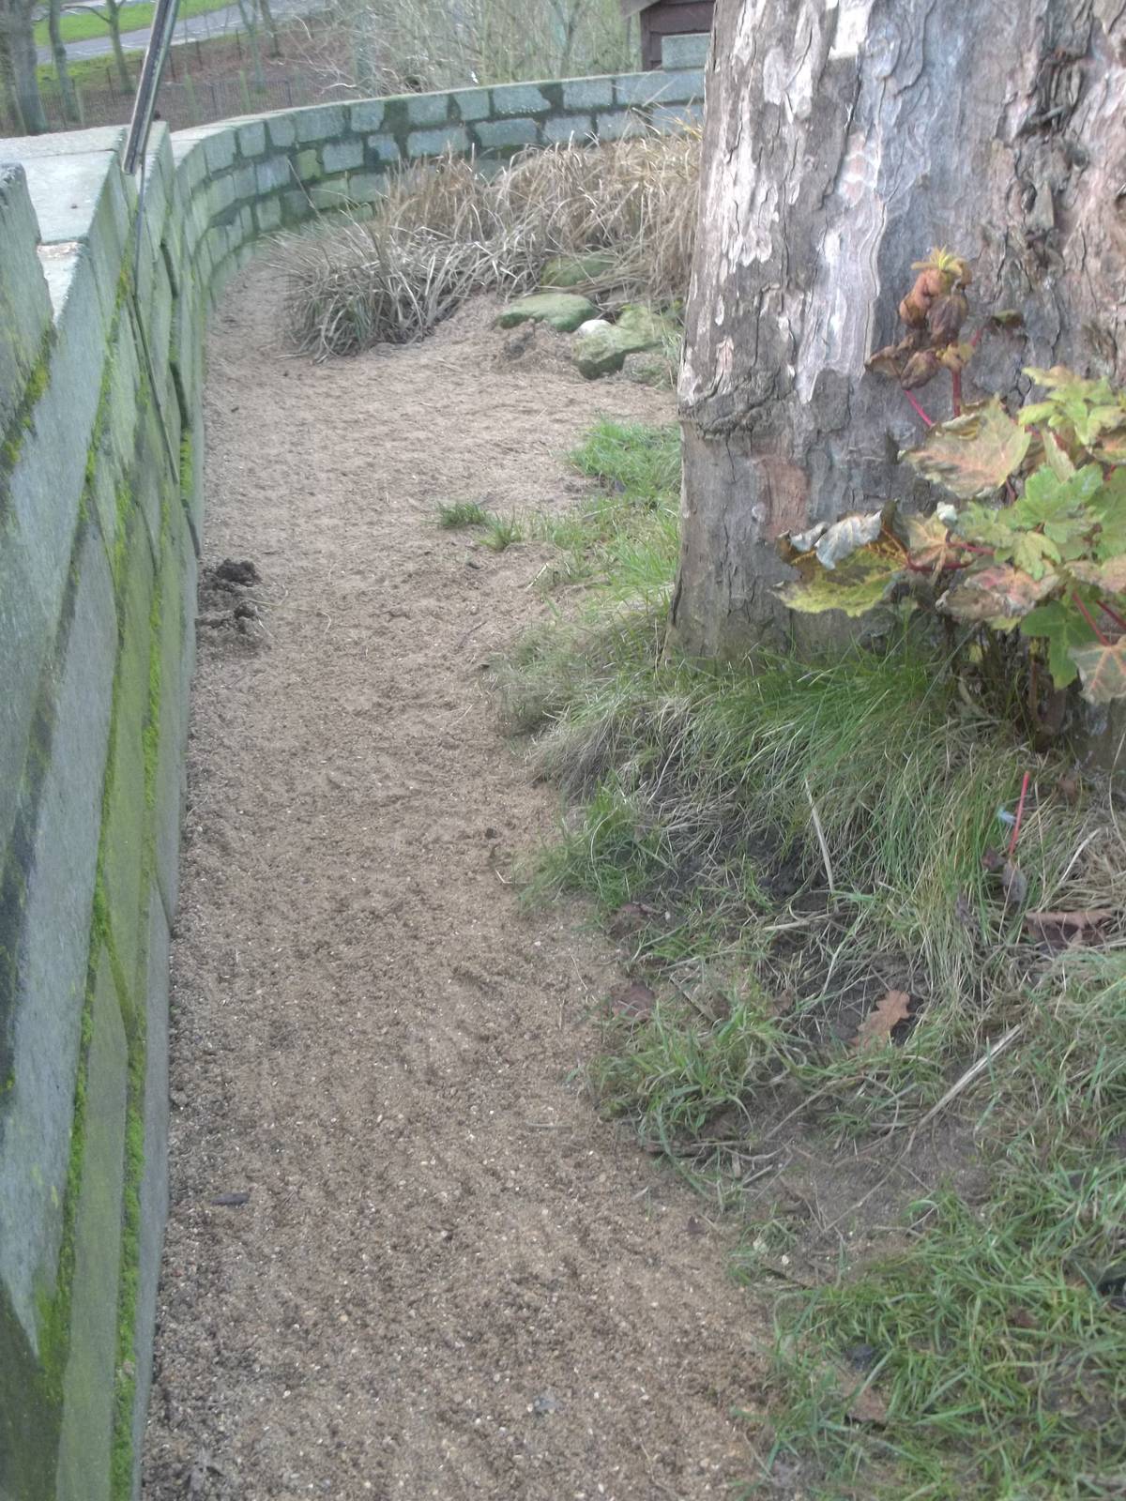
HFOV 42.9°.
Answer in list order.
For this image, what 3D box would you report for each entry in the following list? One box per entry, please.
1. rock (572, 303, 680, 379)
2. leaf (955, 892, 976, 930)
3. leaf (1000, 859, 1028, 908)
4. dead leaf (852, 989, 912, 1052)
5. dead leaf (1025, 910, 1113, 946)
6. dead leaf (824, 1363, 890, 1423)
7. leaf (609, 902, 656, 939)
[{"bbox_3d":[0.232,-1.487,5.200,0.390,0.220,0.300,7,31,17],"label":"rock"},{"bbox_3d":[0.593,0.237,2.110,0.035,0.045,0.050,-3,30,0],"label":"leaf"},{"bbox_3d":[0.668,0.198,2.120,0.045,0.060,0.040,-3,30,0],"label":"leaf"},{"bbox_3d":[0.446,0.377,2.000,0.070,0.025,0.120,23,39,37],"label":"dead leaf"},{"bbox_3d":[0.728,0.256,2.060,0.130,0.045,0.060,-3,30,0],"label":"dead leaf"},{"bbox_3d":[0.312,0.683,1.520,0.060,0.020,0.085,-24,36,-32],"label":"dead leaf"},{"bbox_3d":[0.108,0.267,2.250,0.075,0.035,0.065,-3,30,0],"label":"leaf"}]

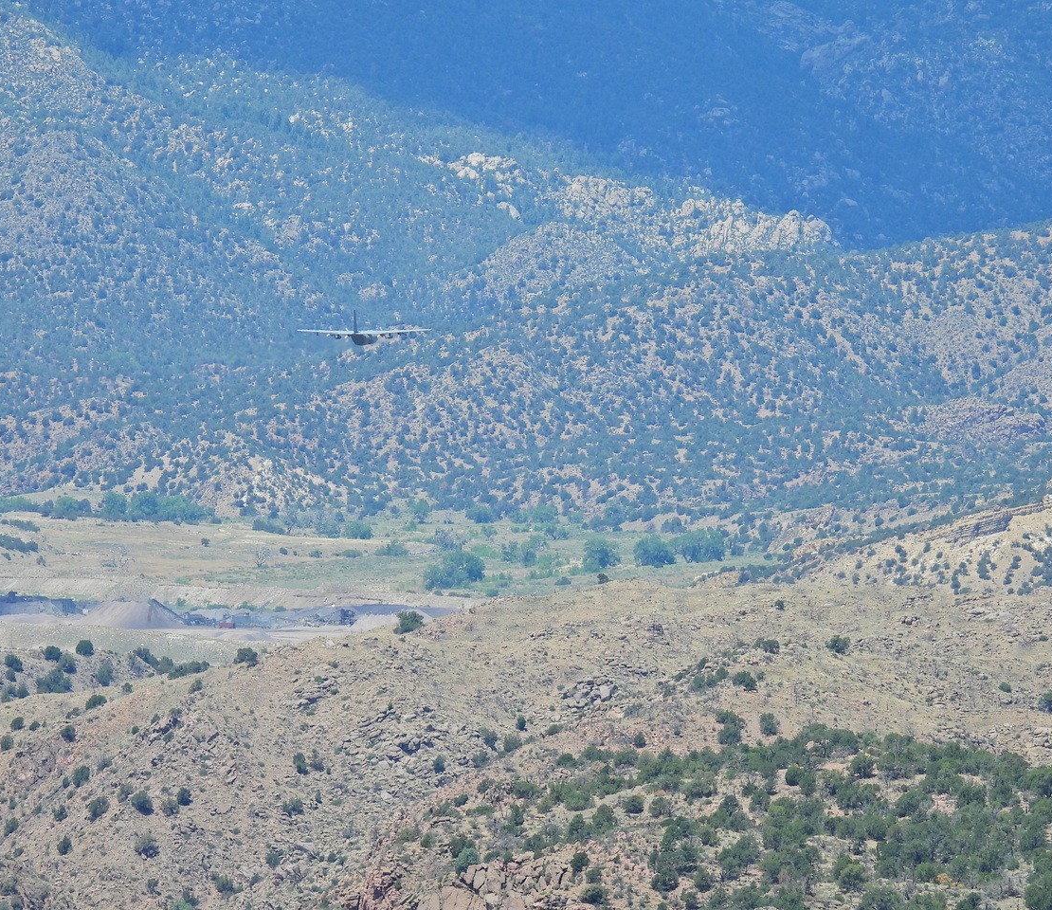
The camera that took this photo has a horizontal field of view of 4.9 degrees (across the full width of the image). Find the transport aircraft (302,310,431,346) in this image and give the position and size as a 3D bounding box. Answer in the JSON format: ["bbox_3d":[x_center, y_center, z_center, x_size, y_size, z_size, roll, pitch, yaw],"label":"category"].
[{"bbox_3d":[-48.348,-37.885,3640.000,40.400,11.400,29.800,0,3,11],"label":"transport aircraft"}]

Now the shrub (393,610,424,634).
[{"bbox_3d":[-19.085,27.276,2000.000,4.900,3.700,4.500,0,3,0],"label":"shrub"}]

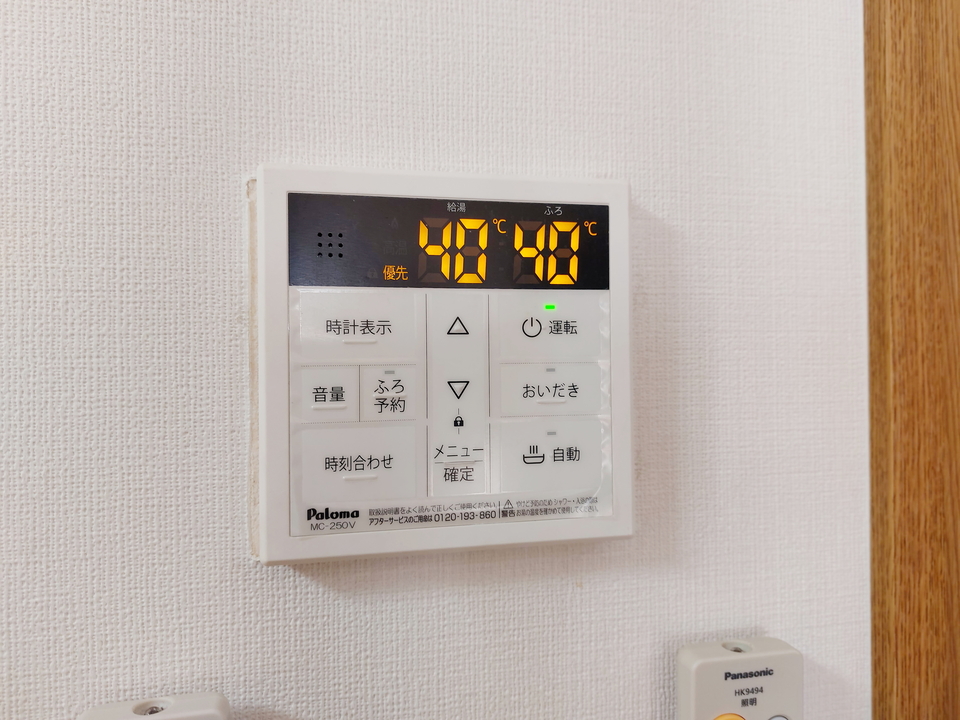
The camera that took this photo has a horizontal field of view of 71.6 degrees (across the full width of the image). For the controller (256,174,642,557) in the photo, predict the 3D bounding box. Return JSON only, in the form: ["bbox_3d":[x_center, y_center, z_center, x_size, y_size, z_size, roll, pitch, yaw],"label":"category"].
[{"bbox_3d":[-0.010,0.001,0.220,0.120,0.120,0.019,0,0,-11],"label":"controller"}]

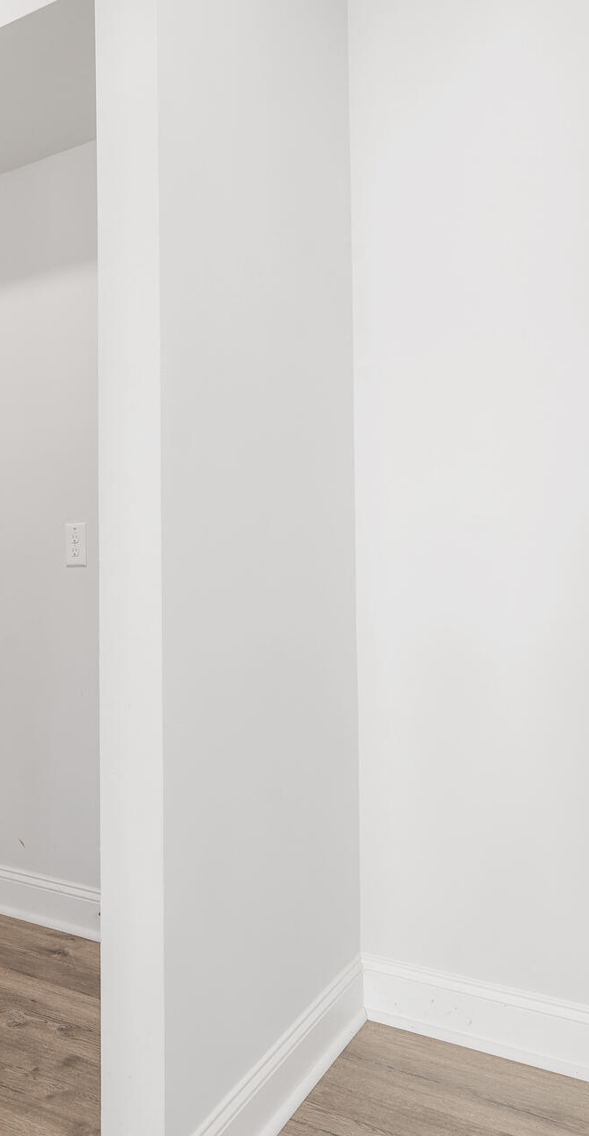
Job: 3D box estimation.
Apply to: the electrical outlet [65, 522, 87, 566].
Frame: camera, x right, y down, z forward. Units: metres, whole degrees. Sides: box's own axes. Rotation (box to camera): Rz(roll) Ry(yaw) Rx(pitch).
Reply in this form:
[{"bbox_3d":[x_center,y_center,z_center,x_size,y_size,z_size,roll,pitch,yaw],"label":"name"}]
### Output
[{"bbox_3d":[-0.638,-0.066,2.204,0.079,0.124,0.010,-1,-1,28],"label":"electrical outlet"}]

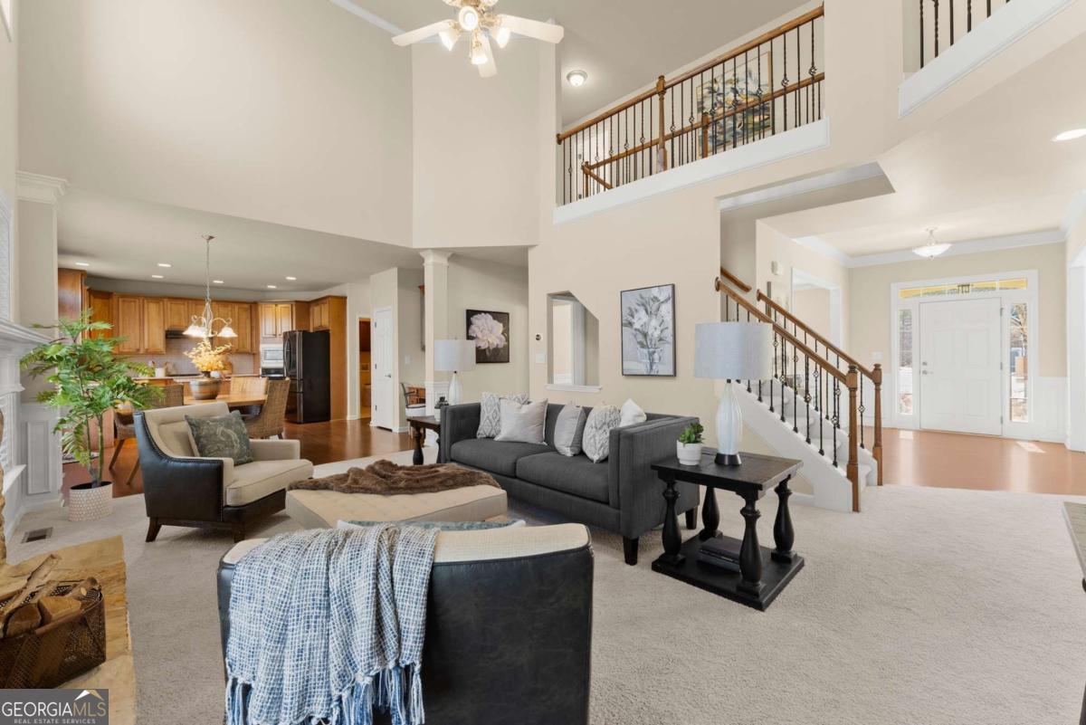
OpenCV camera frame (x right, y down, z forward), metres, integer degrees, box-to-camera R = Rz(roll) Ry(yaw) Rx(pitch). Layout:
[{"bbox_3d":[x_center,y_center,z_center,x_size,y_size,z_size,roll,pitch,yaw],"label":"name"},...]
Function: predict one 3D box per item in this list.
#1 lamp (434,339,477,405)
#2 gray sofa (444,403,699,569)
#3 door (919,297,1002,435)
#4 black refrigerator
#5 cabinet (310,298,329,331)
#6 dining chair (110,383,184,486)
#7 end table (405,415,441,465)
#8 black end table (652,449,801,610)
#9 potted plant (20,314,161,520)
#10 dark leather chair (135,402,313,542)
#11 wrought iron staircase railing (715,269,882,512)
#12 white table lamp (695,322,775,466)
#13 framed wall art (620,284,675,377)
[{"bbox_3d":[-0.883,0.177,4.281,0.405,0.775,0.405,0,0,0],"label":"lamp"},{"bbox_3d":[0.081,0.755,3.281,0.800,0.738,1.980,-1,0,-44],"label":"gray sofa"},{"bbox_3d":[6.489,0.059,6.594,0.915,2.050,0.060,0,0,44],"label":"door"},{"bbox_3d":[-4.618,0.279,8.500,0.850,1.745,0.910,-1,0,-44],"label":"black refrigerator"},{"bbox_3d":[-4.447,-0.965,8.768,0.340,0.630,1.050,-1,0,-44],"label":"cabinet"},{"bbox_3d":[-4.055,0.698,4.322,0.640,0.950,0.480,0,0,30],"label":"dining chair"},{"bbox_3d":[-0.914,0.844,4.166,0.624,0.572,0.562,-1,0,-44],"label":"end table"},{"bbox_3d":[1.012,0.833,2.302,0.624,0.572,0.562,-1,0,-44],"label":"black end table"},{"bbox_3d":[-3.396,0.402,3.219,0.780,1.540,0.760,-1,0,-45],"label":"potted plant"},{"bbox_3d":[-2.193,0.738,3.002,0.850,0.850,0.690,0,0,11],"label":"dark leather chair"},{"bbox_3d":[2.305,0.125,3.865,1.180,2.000,1.080,0,0,44],"label":"wrought iron staircase railing"},{"bbox_3d":[1.039,0.168,2.342,0.400,0.775,0.400,0,0,44],"label":"white table lamp"},{"bbox_3d":[1.060,-0.306,4.278,0.630,0.900,0.040,0,0,44],"label":"framed wall art"}]

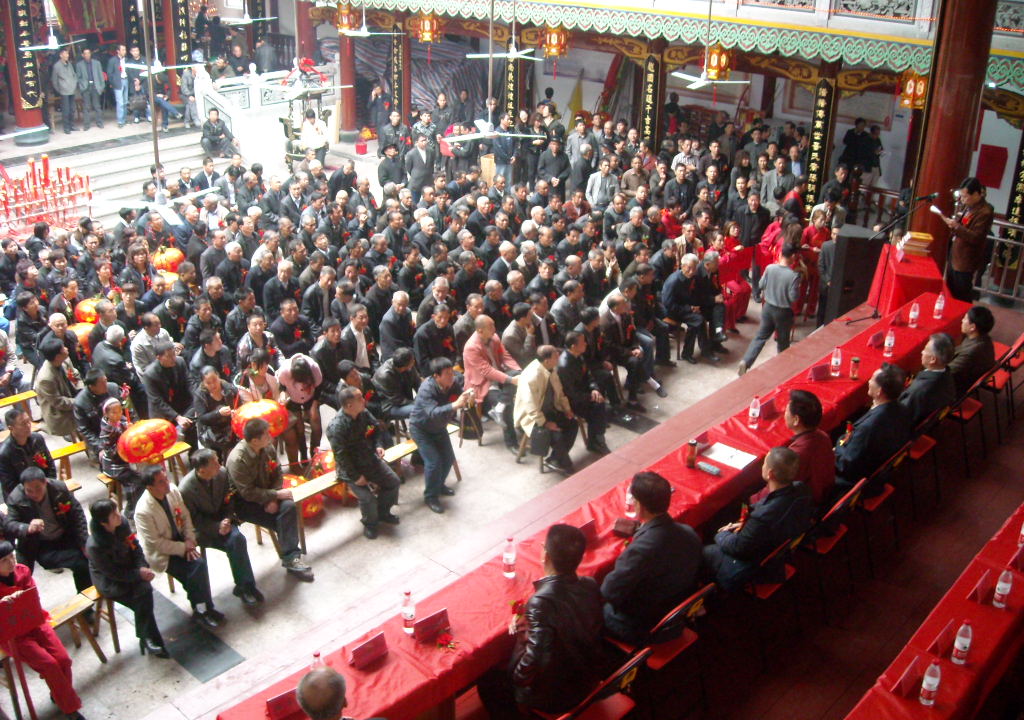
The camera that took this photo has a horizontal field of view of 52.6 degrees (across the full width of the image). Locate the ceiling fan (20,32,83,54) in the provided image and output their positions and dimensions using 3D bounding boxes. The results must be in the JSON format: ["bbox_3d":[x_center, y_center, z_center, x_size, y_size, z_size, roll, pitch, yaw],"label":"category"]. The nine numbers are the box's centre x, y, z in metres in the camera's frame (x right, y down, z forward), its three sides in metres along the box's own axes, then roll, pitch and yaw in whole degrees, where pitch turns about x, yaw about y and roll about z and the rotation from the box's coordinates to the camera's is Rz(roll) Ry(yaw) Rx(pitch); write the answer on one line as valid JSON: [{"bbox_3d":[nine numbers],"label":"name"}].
[{"bbox_3d":[-7.019,-4.845,15.851,1.120,0.280,1.100,-8,25,-22],"label":"ceiling fan"}]

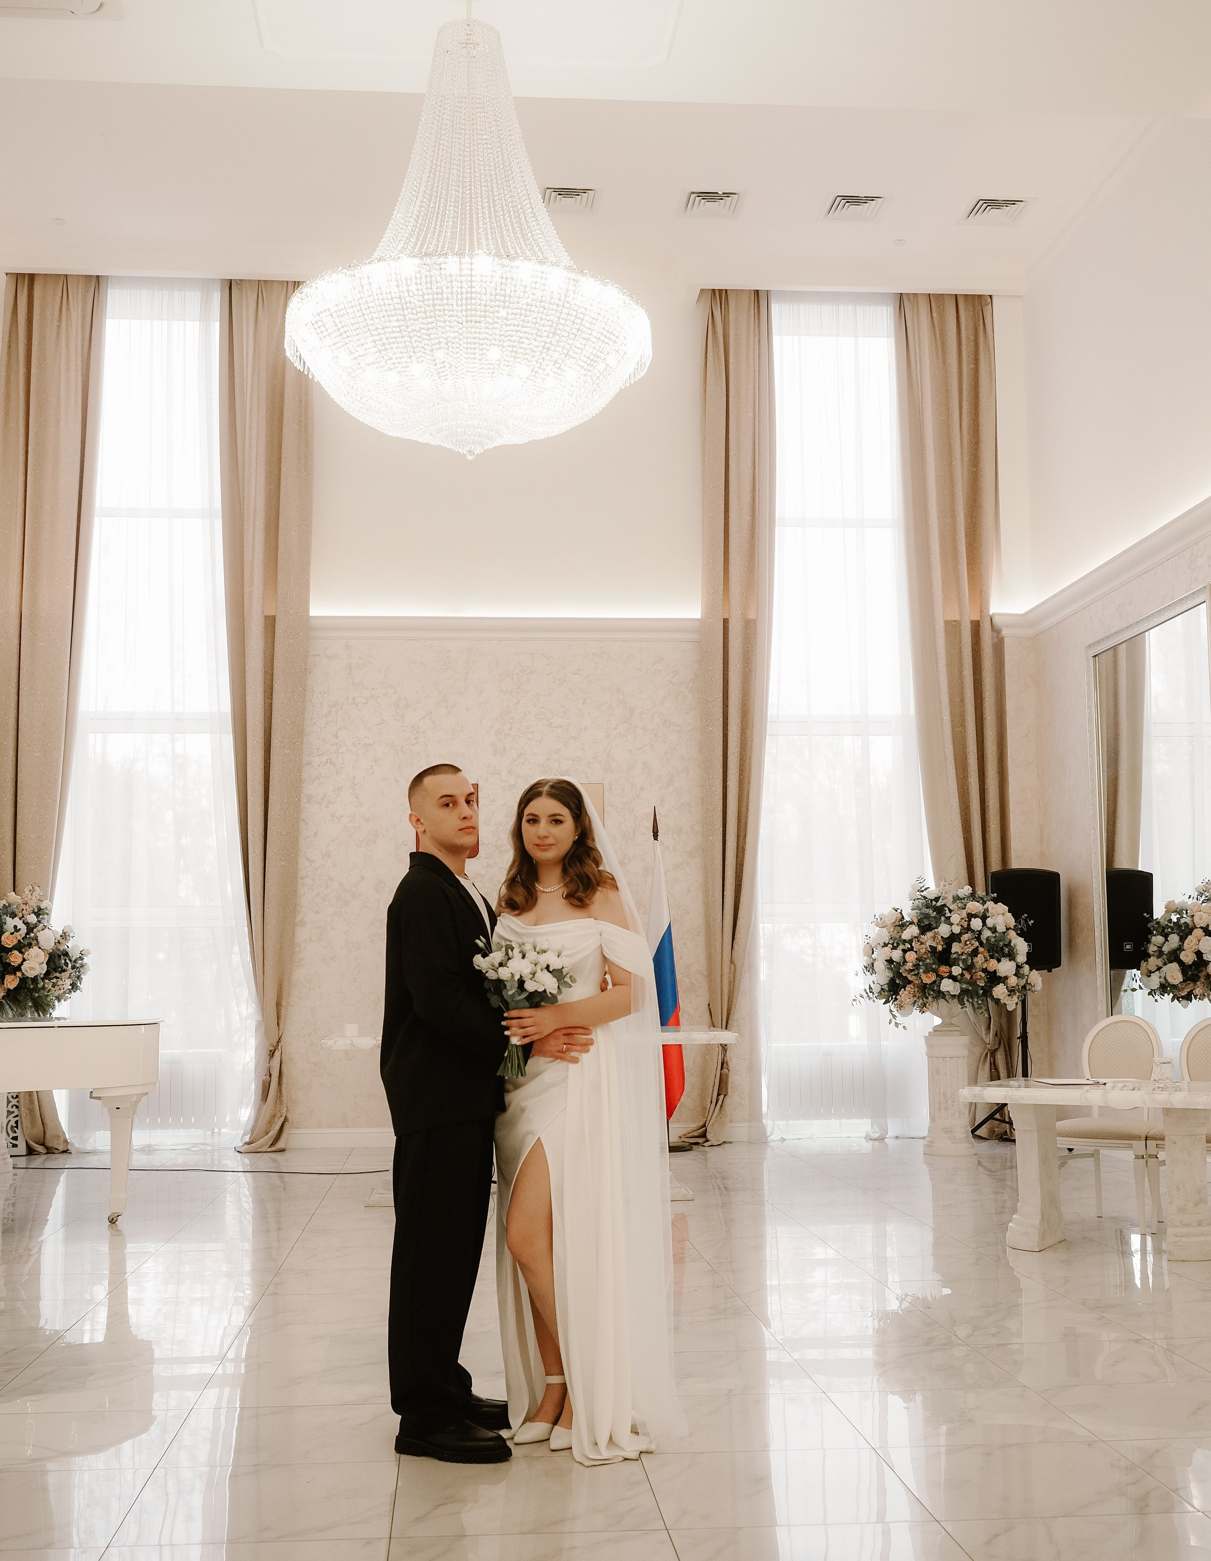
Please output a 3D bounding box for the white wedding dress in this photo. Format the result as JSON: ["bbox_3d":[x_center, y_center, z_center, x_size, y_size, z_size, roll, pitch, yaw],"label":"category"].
[{"bbox_3d":[-0.053,0.873,4.736,0.460,1.680,0.480,-3,-7,19],"label":"white wedding dress"}]

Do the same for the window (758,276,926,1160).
[{"bbox_3d":[1.823,-0.572,13.669,1.380,6.560,0.220,0,-6,-5],"label":"window"}]

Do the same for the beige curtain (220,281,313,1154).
[{"bbox_3d":[-2.498,-0.547,12.902,0.700,6.400,0.260,0,-6,-5],"label":"beige curtain"}]

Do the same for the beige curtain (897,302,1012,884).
[{"bbox_3d":[2.644,-0.551,13.332,0.760,6.430,0.260,0,-6,-5],"label":"beige curtain"}]

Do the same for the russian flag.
[{"bbox_3d":[0.415,1.314,12.461,0.300,2.100,0.240,0,-6,-5],"label":"russian flag"}]

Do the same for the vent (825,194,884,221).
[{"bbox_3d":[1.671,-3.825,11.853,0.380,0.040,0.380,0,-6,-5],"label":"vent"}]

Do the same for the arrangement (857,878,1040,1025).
[{"bbox_3d":[2.361,1.202,12.351,1.260,1.010,1.120,-2,-7,11],"label":"arrangement"}]

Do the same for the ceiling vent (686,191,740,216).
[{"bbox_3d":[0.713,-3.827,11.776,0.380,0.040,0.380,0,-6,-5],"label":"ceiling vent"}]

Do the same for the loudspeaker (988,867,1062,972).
[{"bbox_3d":[2.988,0.992,12.603,0.470,0.700,0.370,-2,-7,14],"label":"loudspeaker"}]

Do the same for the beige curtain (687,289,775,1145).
[{"bbox_3d":[0.950,-0.554,13.191,0.740,6.430,0.260,0,-6,-5],"label":"beige curtain"}]

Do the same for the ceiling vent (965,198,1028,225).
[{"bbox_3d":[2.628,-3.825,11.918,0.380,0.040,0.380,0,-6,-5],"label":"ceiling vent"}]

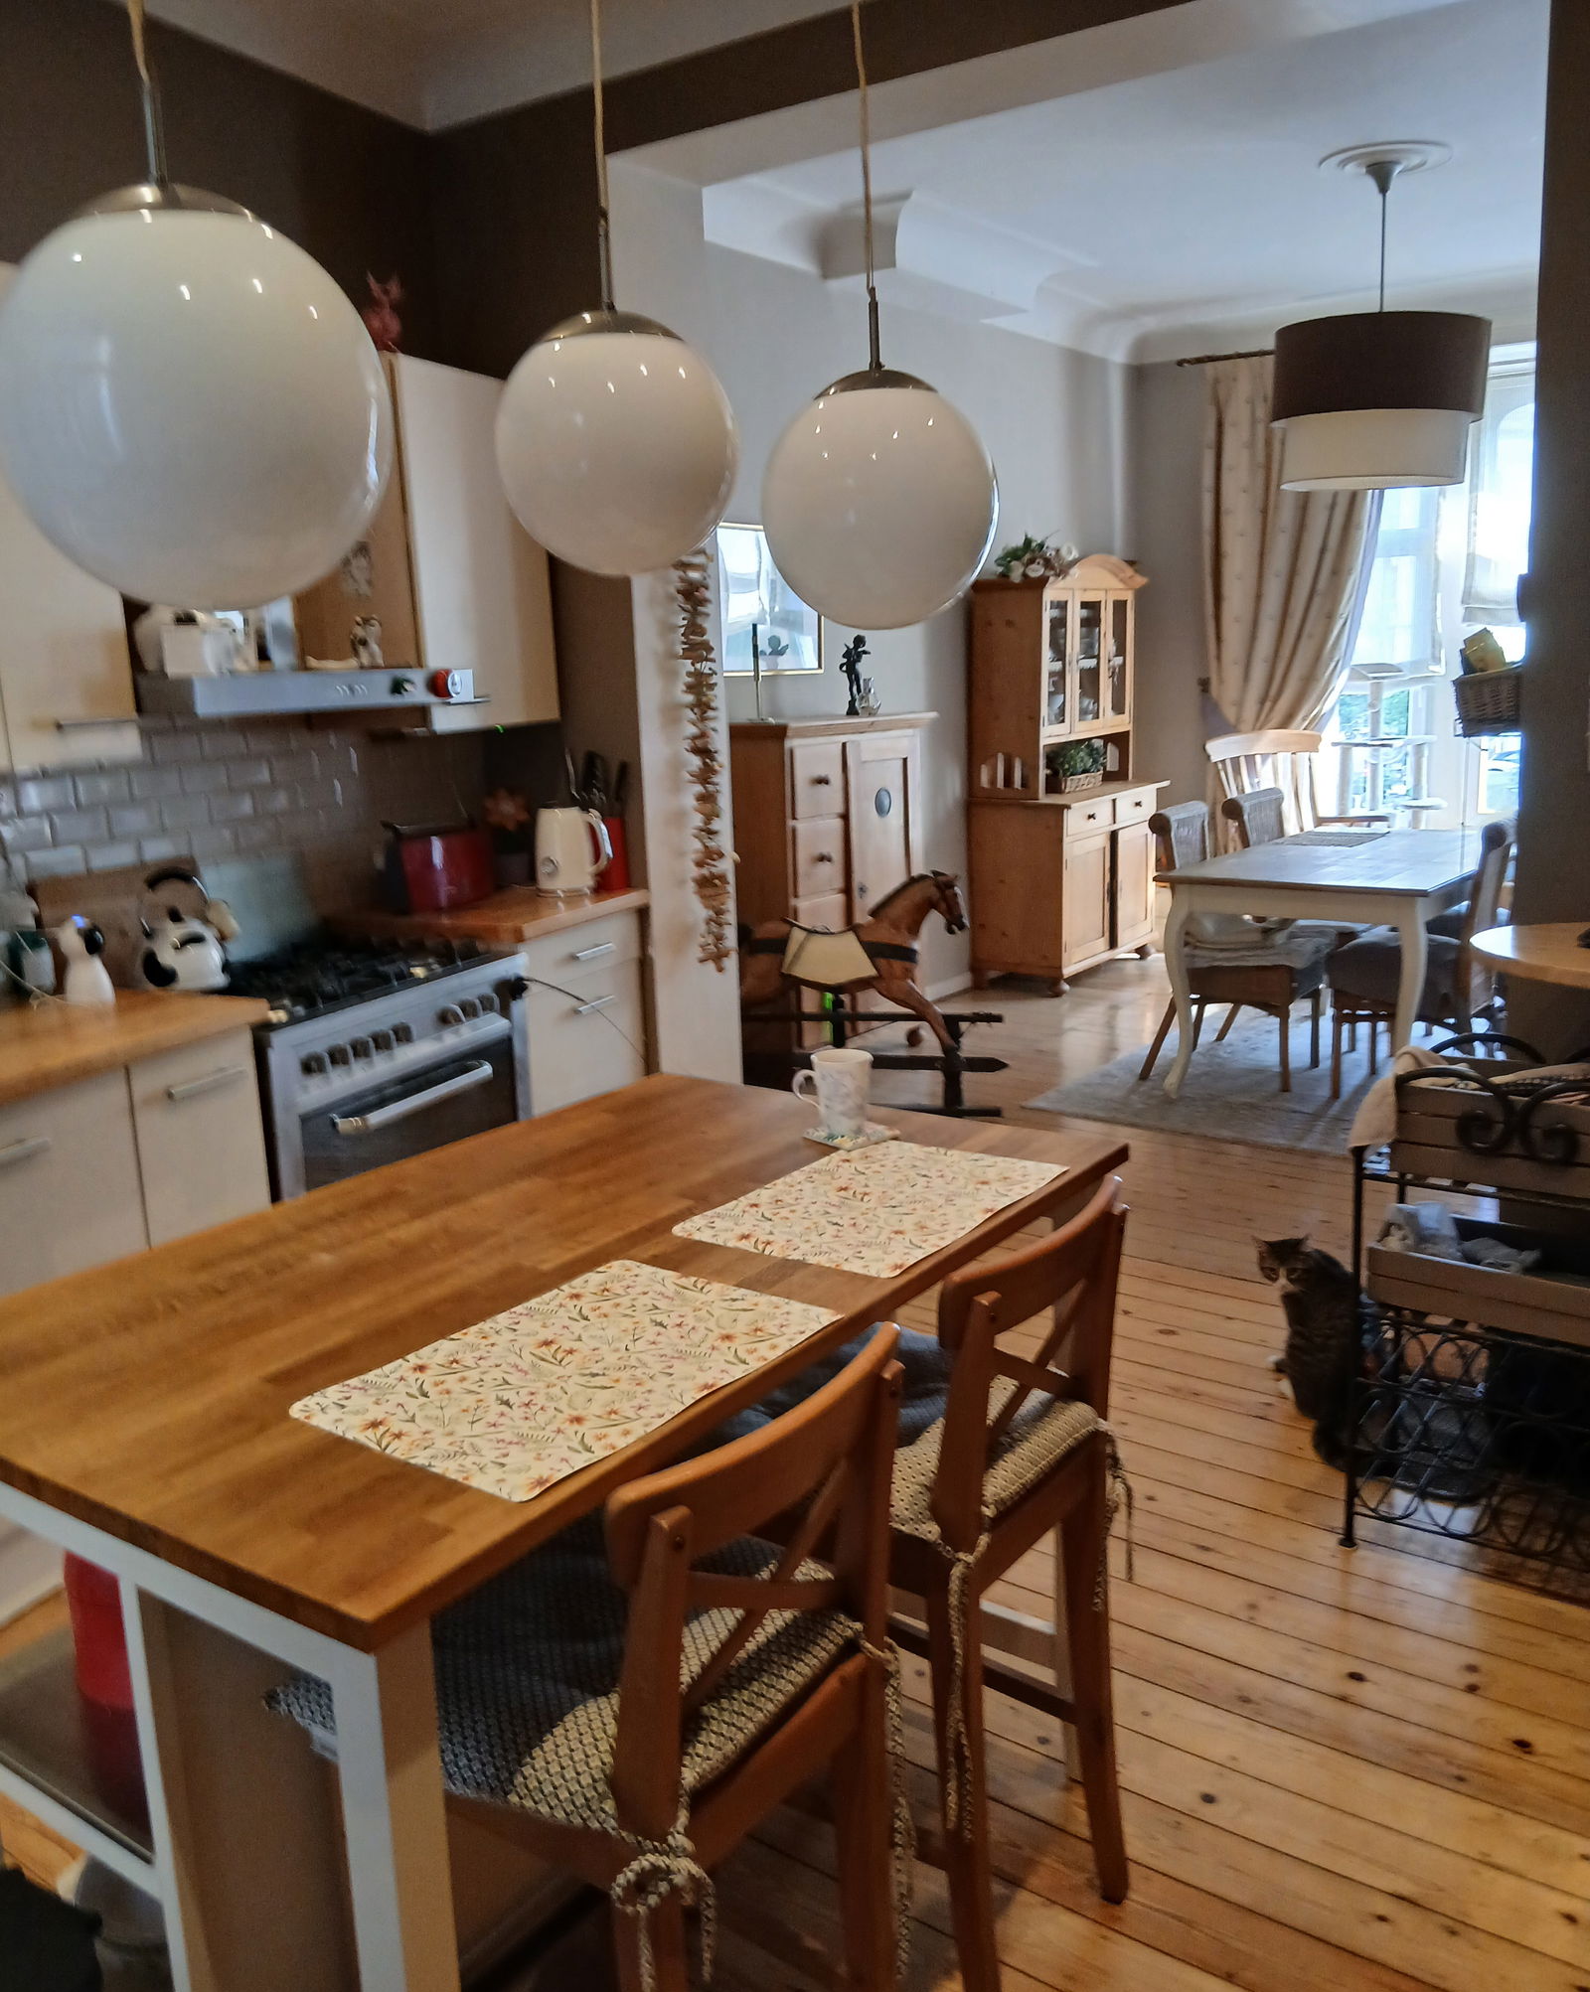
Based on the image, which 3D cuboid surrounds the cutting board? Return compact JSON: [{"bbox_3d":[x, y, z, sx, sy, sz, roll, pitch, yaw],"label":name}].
[{"bbox_3d":[-1.444,-0.170,3.492,0.030,0.230,0.455,-10,7,26],"label":"cutting board"}]

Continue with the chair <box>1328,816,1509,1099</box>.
[{"bbox_3d":[2.164,-0.134,5.424,0.580,0.965,0.460,6,14,35],"label":"chair"}]

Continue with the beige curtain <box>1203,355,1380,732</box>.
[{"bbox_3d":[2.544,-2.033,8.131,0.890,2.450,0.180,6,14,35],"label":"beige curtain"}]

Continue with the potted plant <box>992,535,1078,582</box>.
[{"bbox_3d":[1.095,-1.990,7.299,0.290,0.200,0.320,6,14,35],"label":"potted plant"}]

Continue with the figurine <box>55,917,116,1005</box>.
[{"bbox_3d":[-1.453,-0.073,3.249,0.120,0.175,0.100,-13,16,-43],"label":"figurine"}]

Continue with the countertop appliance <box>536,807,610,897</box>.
[{"bbox_3d":[-0.645,-0.419,4.593,0.232,0.244,0.160,4,13,27],"label":"countertop appliance"}]

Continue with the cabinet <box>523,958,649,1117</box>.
[{"bbox_3d":[-0.818,0.240,4.561,0.560,0.700,0.600,4,13,25],"label":"cabinet"}]

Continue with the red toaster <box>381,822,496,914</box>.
[{"bbox_3d":[-1.016,-0.362,4.444,0.150,0.215,0.350,3,13,25],"label":"red toaster"}]

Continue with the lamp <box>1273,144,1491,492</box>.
[{"bbox_3d":[1.989,-2.269,5.403,0.690,1.060,0.690,6,14,35],"label":"lamp"}]

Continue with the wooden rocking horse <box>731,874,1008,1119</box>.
[{"bbox_3d":[0.136,-0.001,5.410,1.190,0.840,0.360,1,12,12],"label":"wooden rocking horse"}]

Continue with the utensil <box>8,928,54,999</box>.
[{"bbox_3d":[-1.608,-0.070,3.345,0.085,0.140,0.085,4,13,25],"label":"utensil"}]

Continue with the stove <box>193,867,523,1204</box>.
[{"bbox_3d":[-1.094,0.289,3.766,0.640,1.060,0.900,3,13,25],"label":"stove"}]

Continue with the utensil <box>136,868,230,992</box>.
[{"bbox_3d":[-1.322,-0.146,3.424,0.190,0.243,0.190,-3,12,-4],"label":"utensil"}]

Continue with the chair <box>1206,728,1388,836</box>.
[{"bbox_3d":[2.345,-0.659,7.370,0.620,1.120,0.660,-8,13,-28],"label":"chair"}]

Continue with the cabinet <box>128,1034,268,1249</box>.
[{"bbox_3d":[-1.400,0.502,3.242,0.600,0.880,0.310,3,13,25],"label":"cabinet"}]

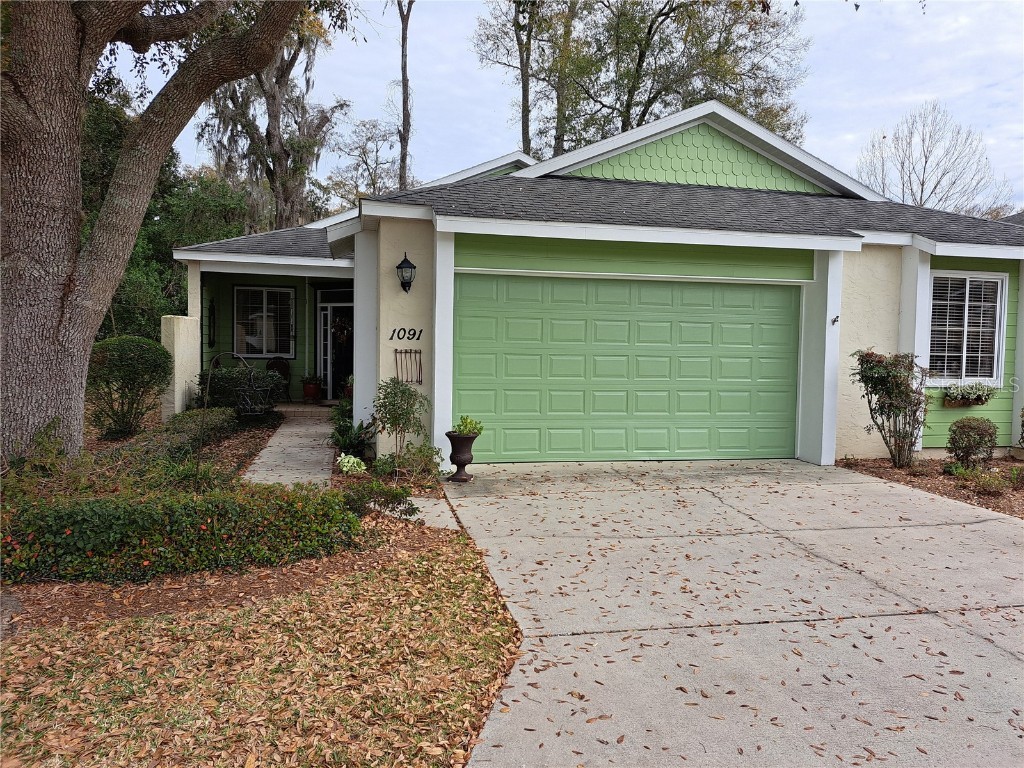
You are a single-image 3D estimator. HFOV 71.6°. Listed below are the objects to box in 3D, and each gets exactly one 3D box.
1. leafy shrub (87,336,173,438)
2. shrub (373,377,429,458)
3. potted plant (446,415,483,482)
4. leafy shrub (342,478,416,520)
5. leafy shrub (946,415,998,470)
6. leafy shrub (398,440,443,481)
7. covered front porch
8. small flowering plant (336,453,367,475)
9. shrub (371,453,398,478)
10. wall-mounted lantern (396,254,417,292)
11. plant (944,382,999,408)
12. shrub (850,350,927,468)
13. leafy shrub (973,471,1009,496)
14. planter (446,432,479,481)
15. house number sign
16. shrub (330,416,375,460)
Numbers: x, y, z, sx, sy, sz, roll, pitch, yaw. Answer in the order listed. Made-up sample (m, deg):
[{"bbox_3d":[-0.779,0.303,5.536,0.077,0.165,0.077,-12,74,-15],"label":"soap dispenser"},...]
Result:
[{"bbox_3d":[-5.371,0.043,9.912,1.160,1.320,1.150,0,2,-11],"label":"leafy shrub"},{"bbox_3d":[-1.241,0.486,7.843,0.580,1.050,0.550,0,2,-11],"label":"shrub"},{"bbox_3d":[-0.534,0.717,7.997,0.431,0.739,0.400,0,3,-11],"label":"potted plant"},{"bbox_3d":[-1.191,1.016,6.427,0.703,0.306,0.480,0,3,-11],"label":"leafy shrub"},{"bbox_3d":[6.330,0.782,9.743,0.600,0.648,0.560,0,3,-11],"label":"leafy shrub"},{"bbox_3d":[-1.025,0.842,8.011,0.505,0.411,0.480,0,3,-11],"label":"leafy shrub"},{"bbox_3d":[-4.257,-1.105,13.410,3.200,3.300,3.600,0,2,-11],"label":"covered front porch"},{"bbox_3d":[-1.828,0.898,8.113,0.323,0.220,0.320,0,3,-11],"label":"small flowering plant"},{"bbox_3d":[-1.448,0.916,8.070,0.300,0.250,0.280,0,2,-11],"label":"shrub"},{"bbox_3d":[-1.241,-1.299,8.350,0.235,0.485,0.260,0,2,-11],"label":"wall-mounted lantern"},{"bbox_3d":[6.235,0.143,9.655,0.660,0.330,0.250,0,2,-11],"label":"plant"},{"bbox_3d":[5.104,0.317,9.560,0.920,1.533,0.750,0,3,-11],"label":"shrub"},{"bbox_3d":[5.192,1.050,7.698,0.350,0.210,0.340,0,2,-11],"label":"leafy shrub"},{"bbox_3d":[-0.554,0.797,7.838,0.360,0.540,0.360,0,2,-11],"label":"planter"},{"bbox_3d":[-1.304,-0.610,8.782,0.416,0.152,0.025,0,3,-11],"label":"house number sign"},{"bbox_3d":[-1.982,0.681,8.887,0.562,0.525,0.500,0,3,-11],"label":"shrub"}]

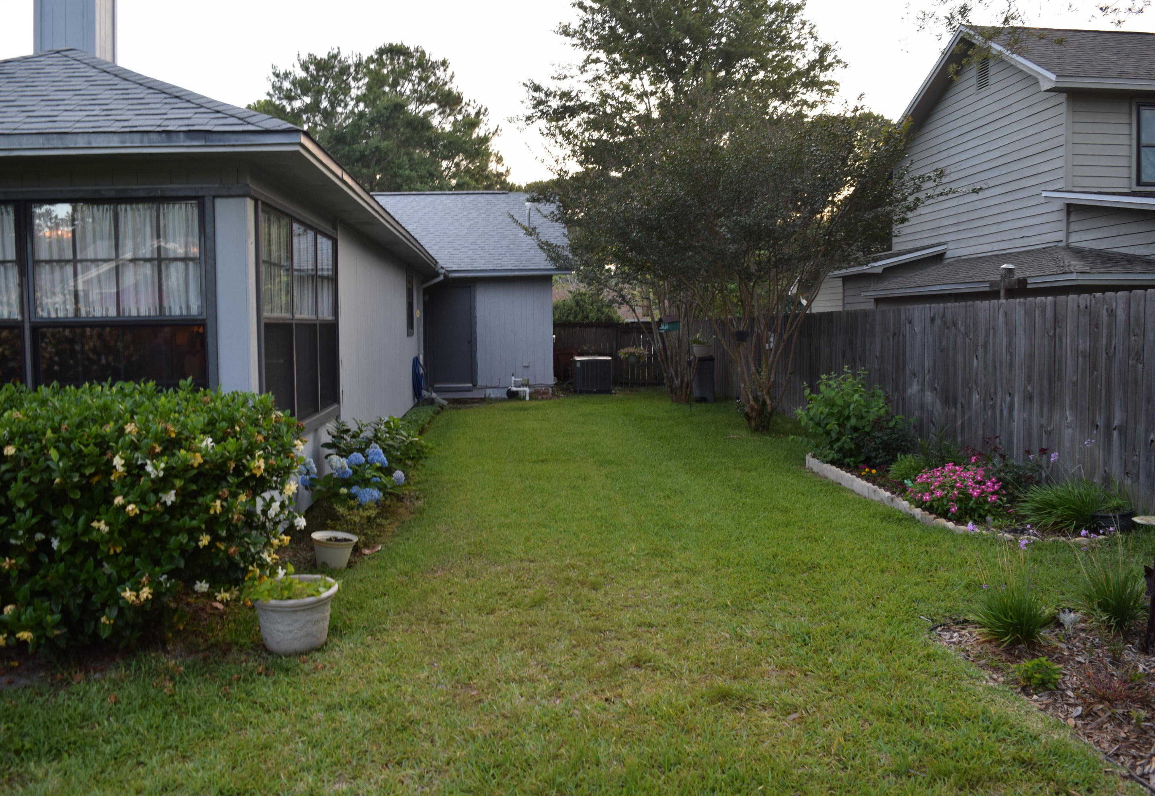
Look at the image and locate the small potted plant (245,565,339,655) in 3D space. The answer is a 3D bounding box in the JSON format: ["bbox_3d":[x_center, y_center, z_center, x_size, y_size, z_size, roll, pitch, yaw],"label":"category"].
[{"bbox_3d":[-1.416,1.051,4.450,0.440,0.350,0.420,0,4,0],"label":"small potted plant"}]

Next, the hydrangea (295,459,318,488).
[{"bbox_3d":[-2.179,0.615,7.200,0.180,0.220,0.180,0,4,0],"label":"hydrangea"}]

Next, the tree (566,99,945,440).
[{"bbox_3d":[2.720,-2.125,14.000,5.600,5.200,5.000,0,4,0],"label":"tree"}]

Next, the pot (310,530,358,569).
[{"bbox_3d":[-1.615,1.006,5.950,0.310,0.215,0.310,0,4,0],"label":"pot"}]

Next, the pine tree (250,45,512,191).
[{"bbox_3d":[-8.294,-8.125,38.000,11.000,13.800,10.000,0,4,0],"label":"pine tree"}]

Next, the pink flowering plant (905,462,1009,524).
[{"bbox_3d":[3.057,0.713,7.200,0.770,0.420,0.700,0,4,0],"label":"pink flowering plant"}]

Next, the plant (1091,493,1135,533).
[{"bbox_3d":[4.100,0.871,6.850,0.310,0.260,0.310,0,4,0],"label":"plant"}]

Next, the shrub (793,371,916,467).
[{"bbox_3d":[3.149,0.172,10.300,1.250,1.080,1.150,0,4,0],"label":"shrub"}]

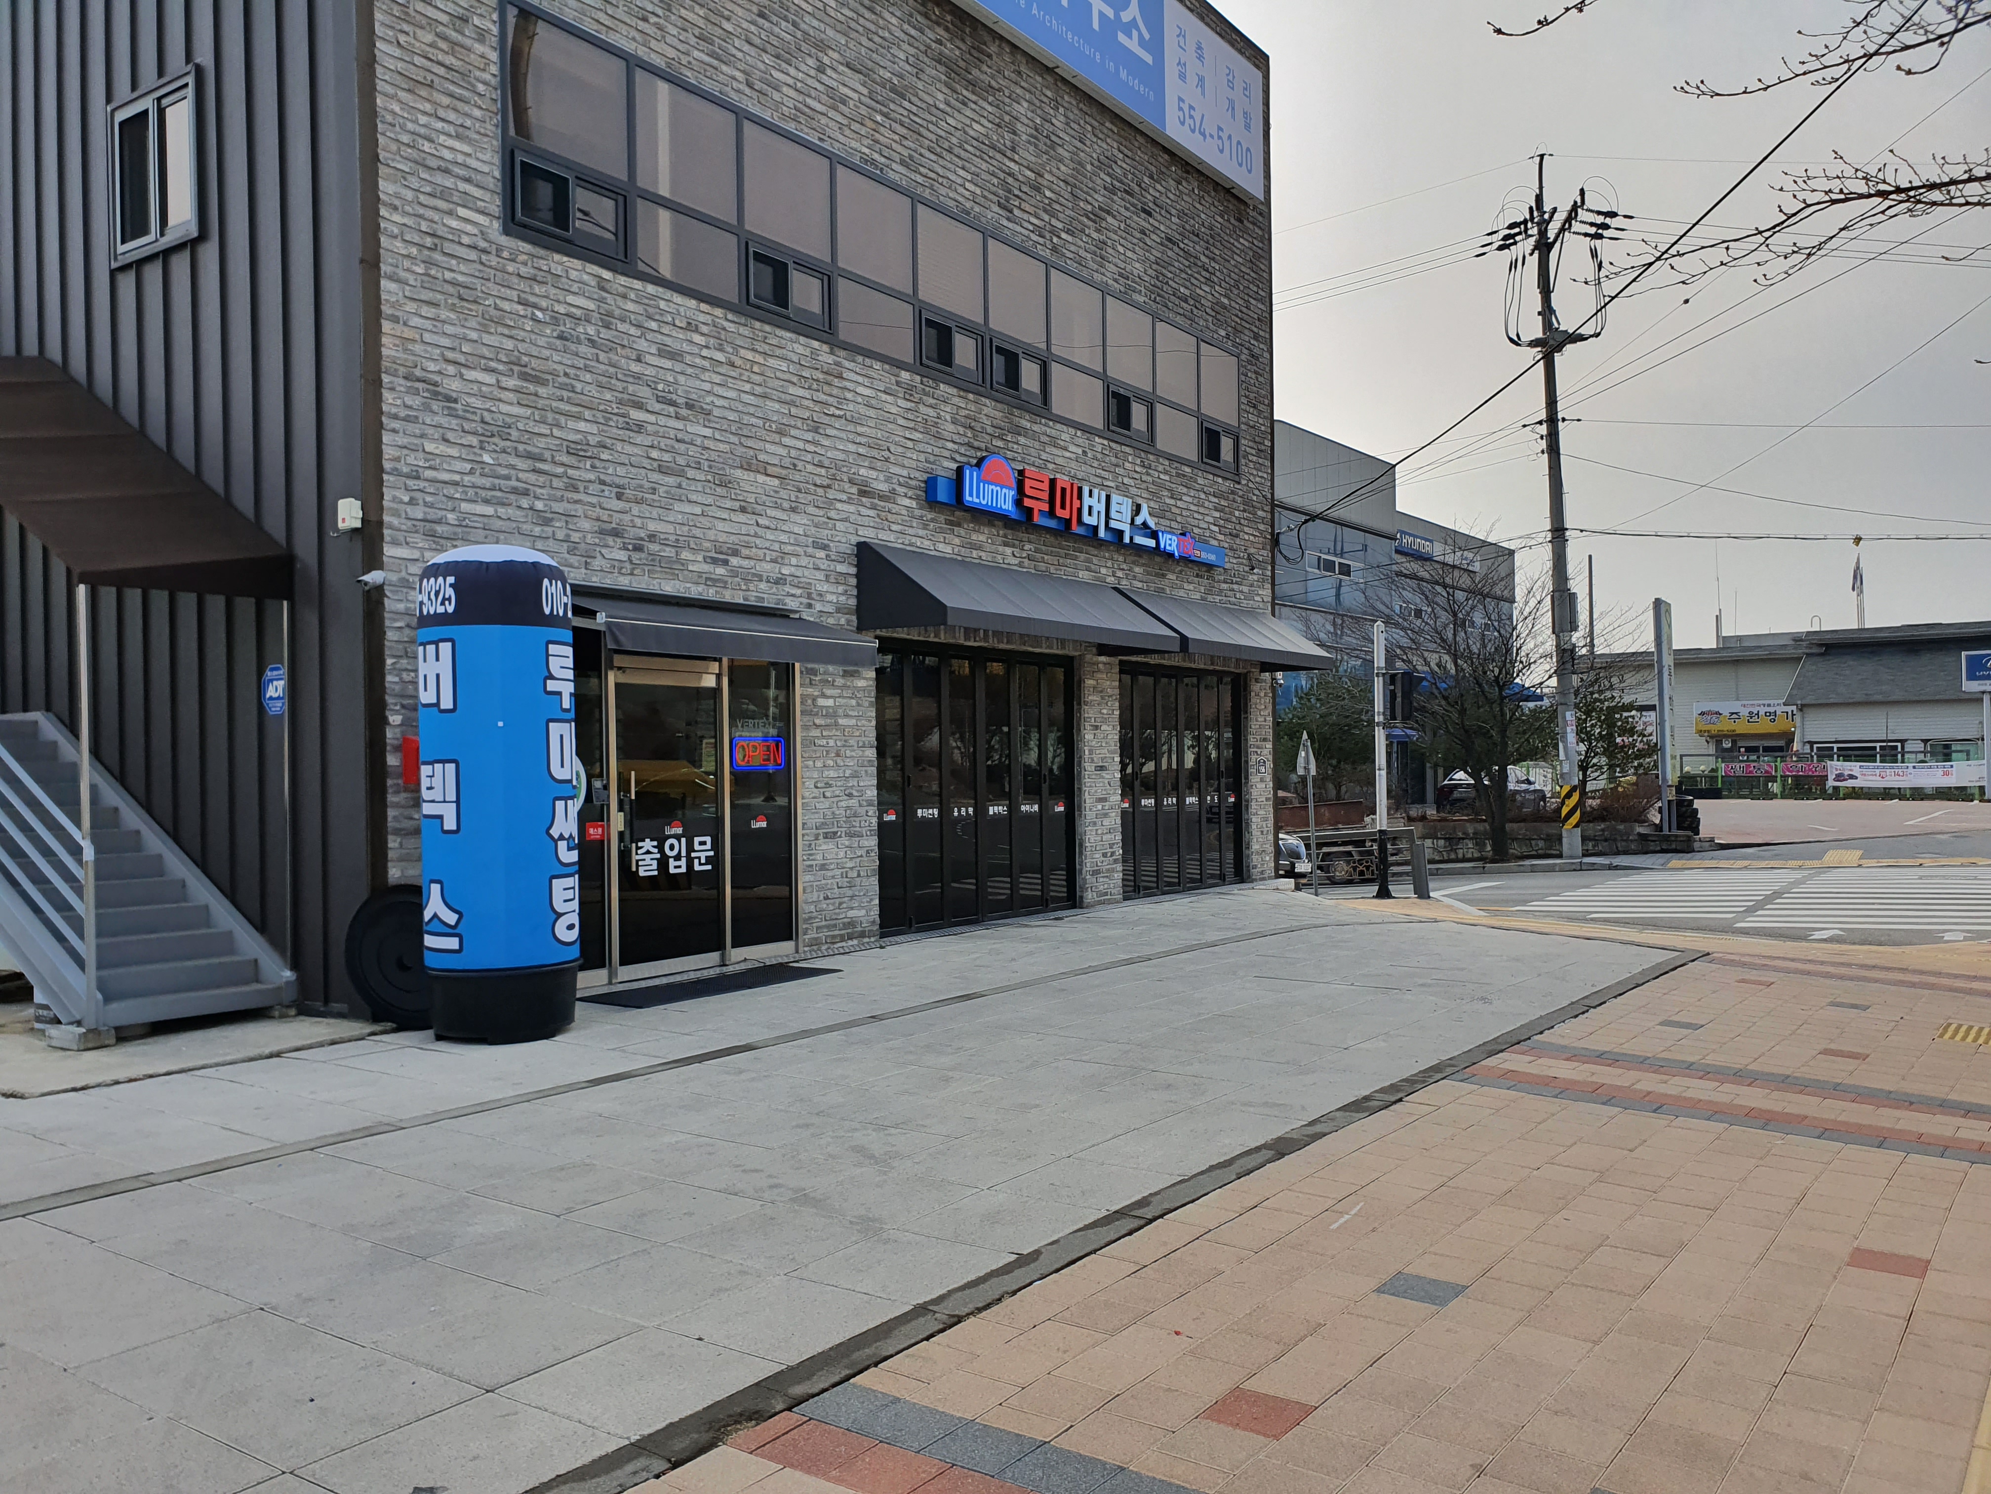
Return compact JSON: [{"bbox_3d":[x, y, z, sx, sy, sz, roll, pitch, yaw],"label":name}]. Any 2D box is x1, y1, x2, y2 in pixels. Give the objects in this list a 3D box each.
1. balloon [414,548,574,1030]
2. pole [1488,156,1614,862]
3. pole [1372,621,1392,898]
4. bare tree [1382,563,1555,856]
[{"bbox_3d":[-2.887,0.236,8.727,0.890,2.820,0.890,-1,0,-19],"label":"balloon"},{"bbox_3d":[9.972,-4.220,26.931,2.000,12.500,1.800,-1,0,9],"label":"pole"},{"bbox_3d":[4.946,0.153,19.209,0.240,3.560,0.240,-1,0,-6],"label":"pole"},{"bbox_3d":[8.482,-0.736,26.814,3.100,5.600,3.000,-1,0,0],"label":"bare tree"}]

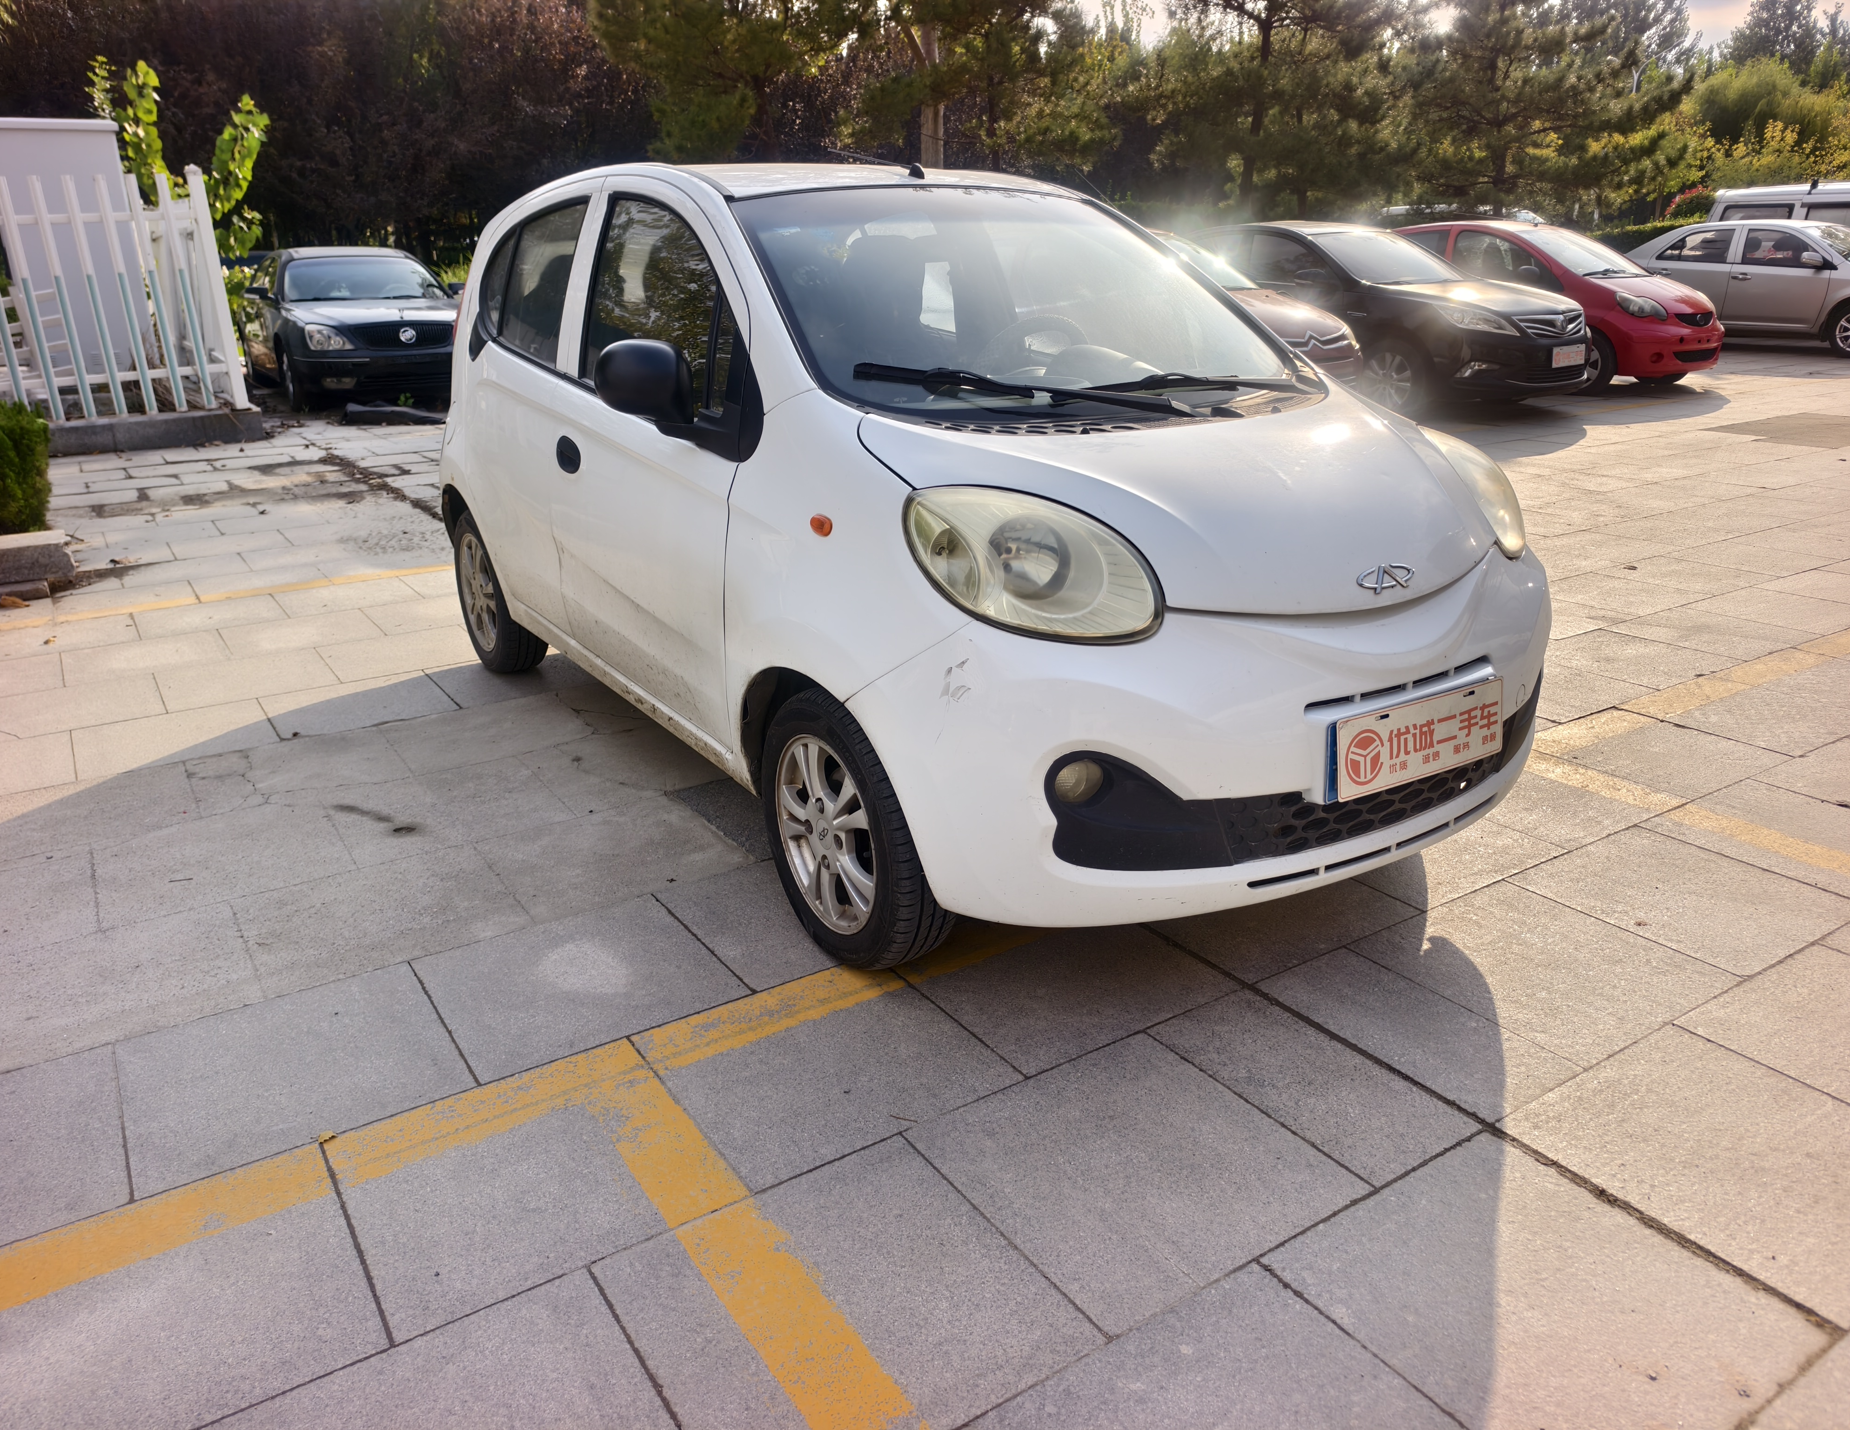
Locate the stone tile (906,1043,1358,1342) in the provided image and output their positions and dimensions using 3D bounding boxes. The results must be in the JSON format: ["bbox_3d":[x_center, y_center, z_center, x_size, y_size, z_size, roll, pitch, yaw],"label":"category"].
[{"bbox_3d":[0.315,0.693,1.921,0.500,0.040,0.500,-13,23,-31],"label":"stone tile"}]

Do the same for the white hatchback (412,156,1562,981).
[{"bbox_3d":[-0.176,-0.683,3.501,1.640,1.527,3.564,-14,24,-31],"label":"white hatchback"}]

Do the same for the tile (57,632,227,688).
[{"bbox_3d":[-2.765,-0.195,4.502,0.499,0.030,0.487,-13,23,-30],"label":"tile"}]

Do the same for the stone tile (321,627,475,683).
[{"bbox_3d":[-1.861,-0.203,4.542,0.500,0.040,0.500,-13,23,-31],"label":"stone tile"}]

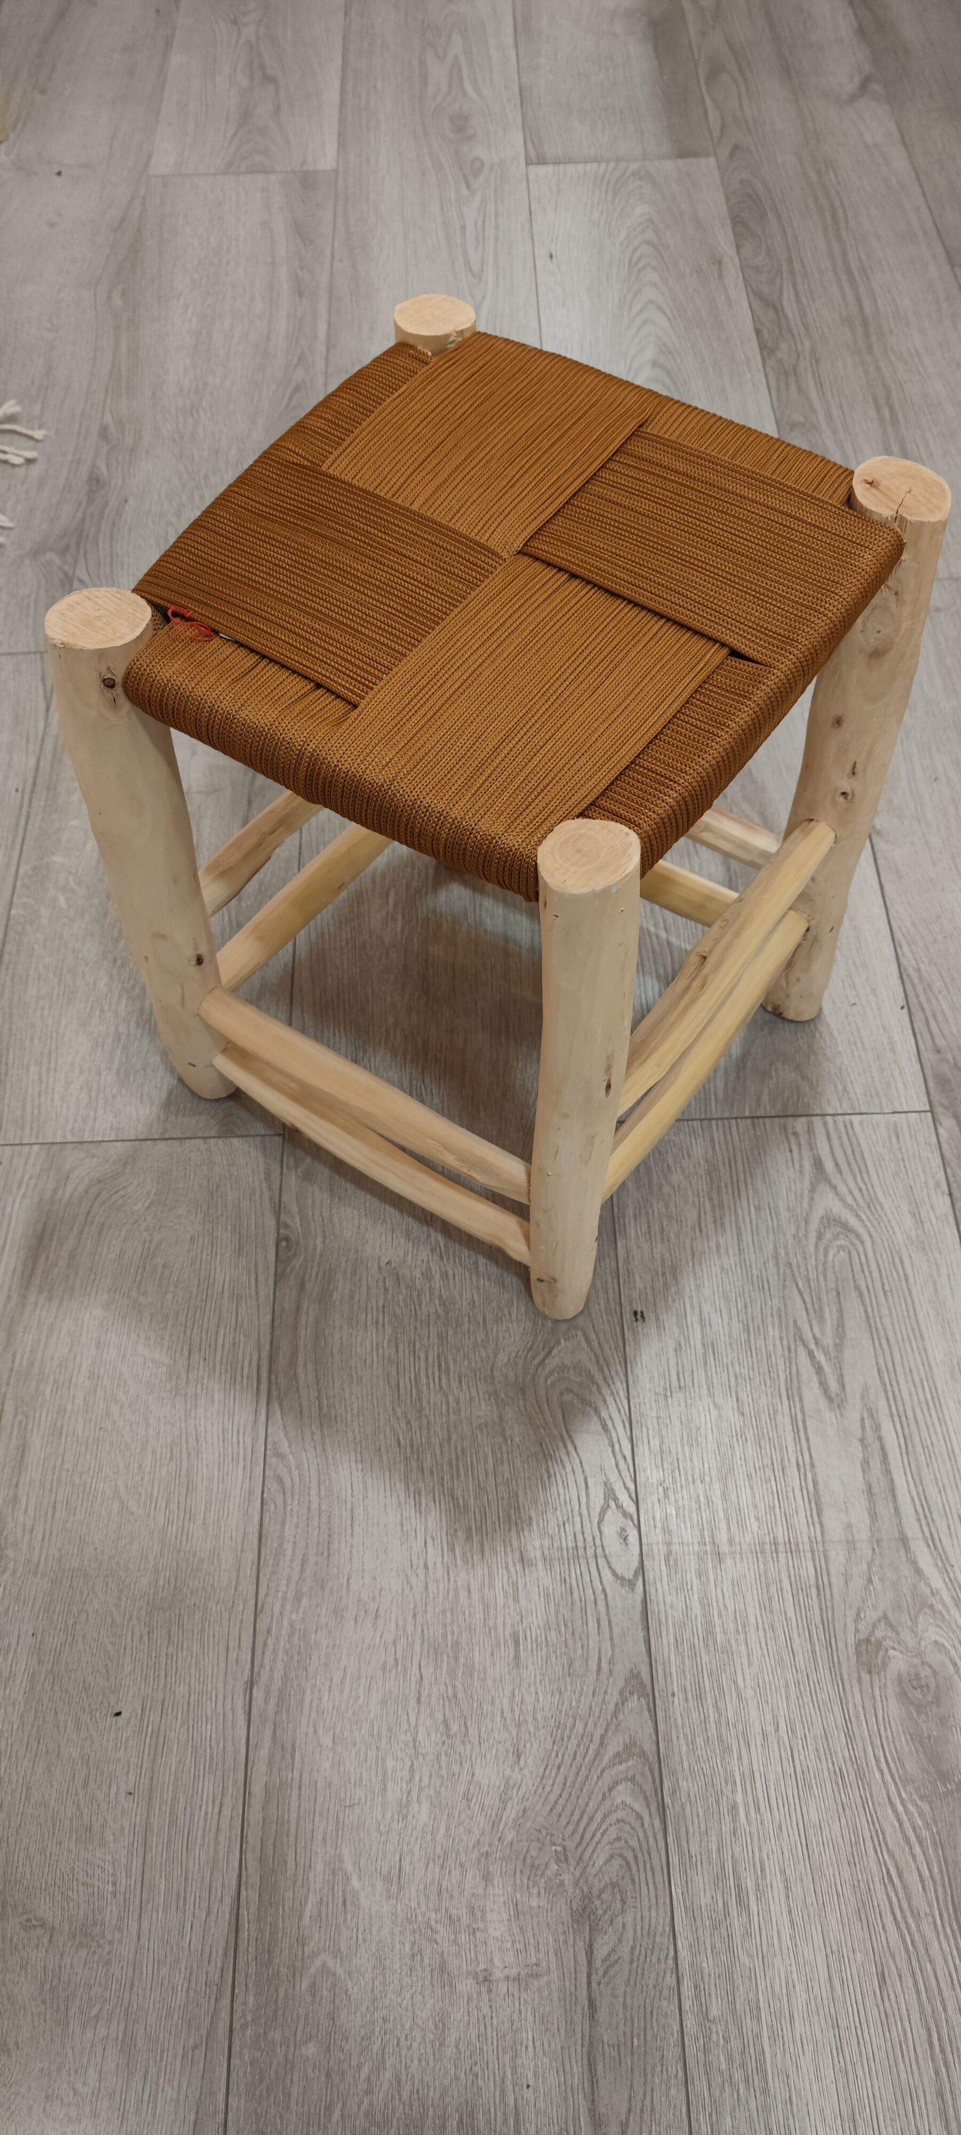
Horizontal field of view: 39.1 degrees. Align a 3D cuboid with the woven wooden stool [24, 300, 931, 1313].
[{"bbox_3d":[0.014,-0.124,0.762,0.315,0.403,0.315,30,64,17],"label":"woven wooden stool"}]

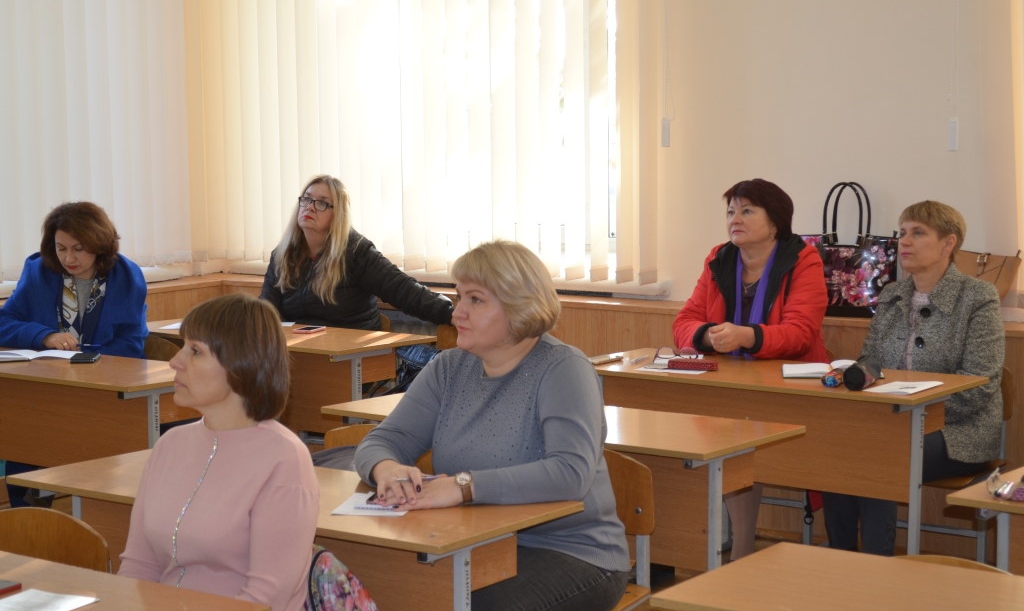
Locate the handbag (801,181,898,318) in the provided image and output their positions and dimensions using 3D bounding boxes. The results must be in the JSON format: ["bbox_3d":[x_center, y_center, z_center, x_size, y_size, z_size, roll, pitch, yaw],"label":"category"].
[{"bbox_3d":[1.178,-0.191,6.007,0.360,0.485,0.150,4,7,38],"label":"handbag"}]

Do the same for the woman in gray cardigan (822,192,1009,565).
[{"bbox_3d":[1.210,0.314,5.115,0.540,1.260,0.760,4,7,38],"label":"woman in gray cardigan"}]

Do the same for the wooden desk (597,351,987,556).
[{"bbox_3d":[0.736,0.572,5.064,1.200,0.760,0.500,4,7,38],"label":"wooden desk"}]

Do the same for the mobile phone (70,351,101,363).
[{"bbox_3d":[-1.415,0.175,5.660,0.077,0.013,0.155,-1,5,-7],"label":"mobile phone"}]

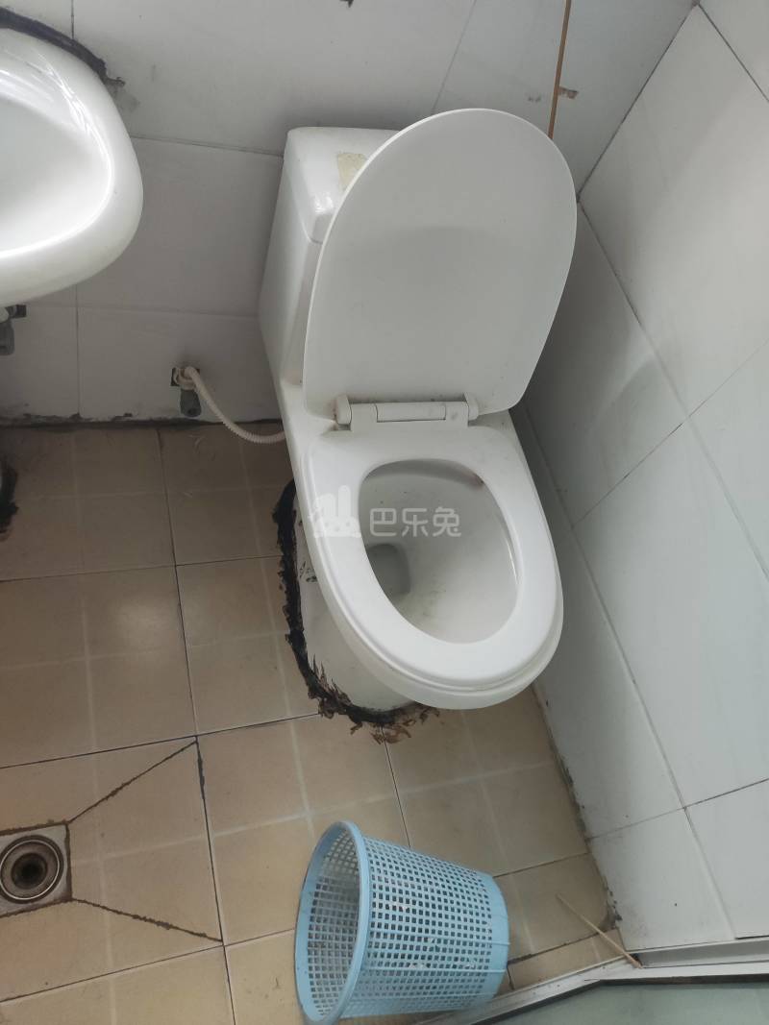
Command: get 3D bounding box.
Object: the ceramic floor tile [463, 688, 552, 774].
[{"bbox_3d":[0.215,0.376,1.306,0.149,0.010,0.149,-4,61,-21],"label":"ceramic floor tile"}]

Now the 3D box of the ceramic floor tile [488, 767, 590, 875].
[{"bbox_3d":[0.251,0.504,1.237,0.149,0.010,0.149,-4,61,-21],"label":"ceramic floor tile"}]

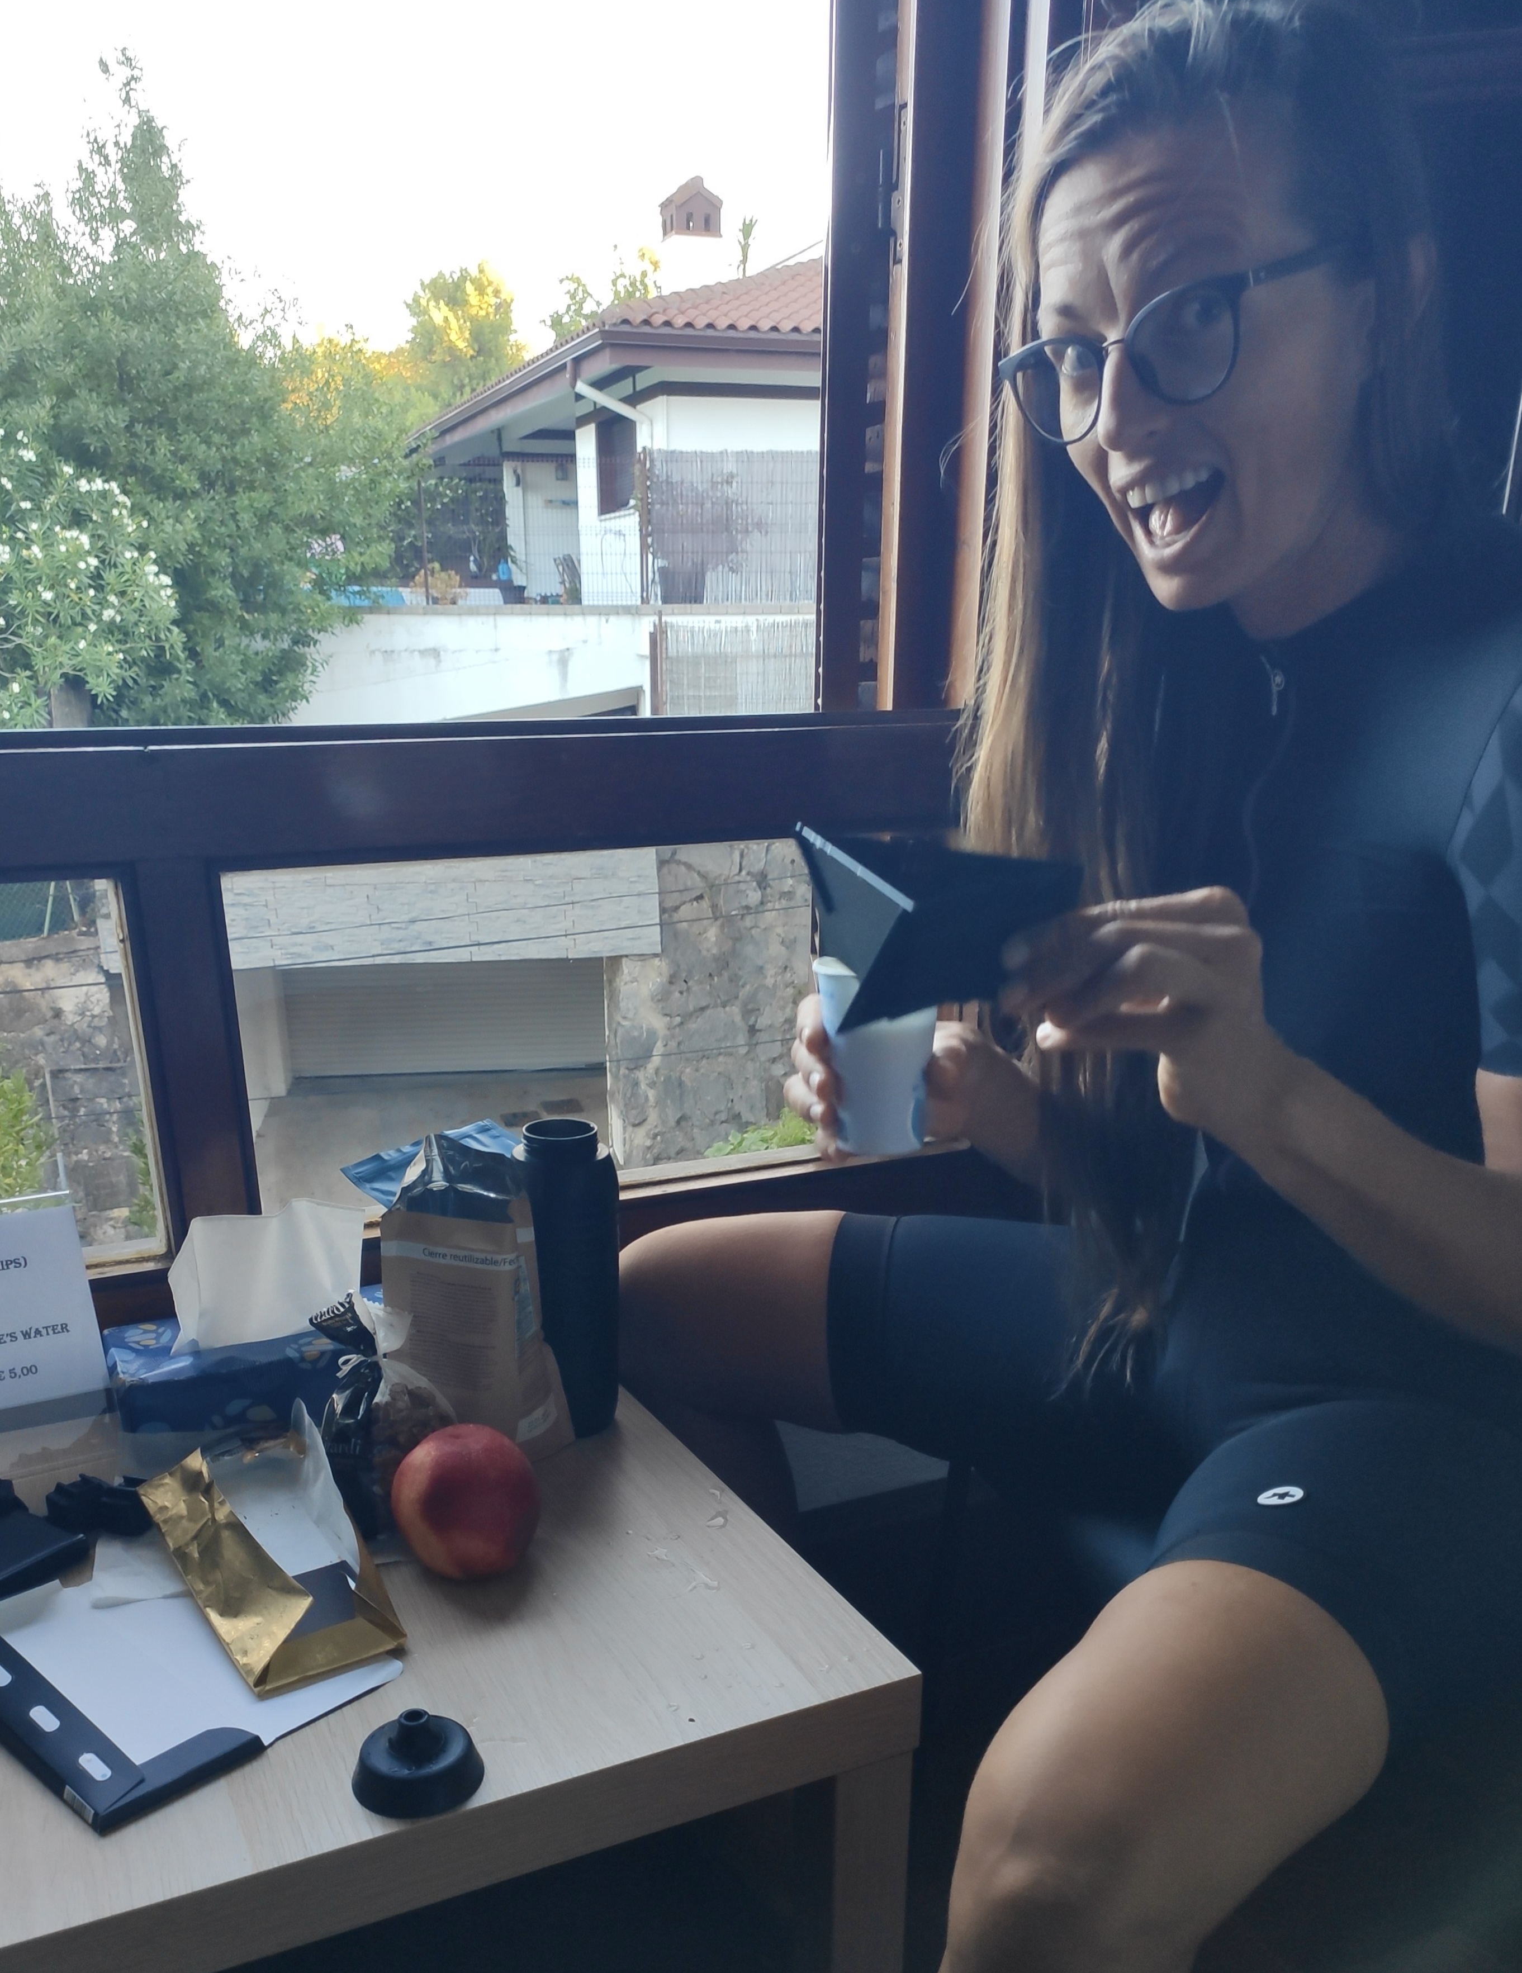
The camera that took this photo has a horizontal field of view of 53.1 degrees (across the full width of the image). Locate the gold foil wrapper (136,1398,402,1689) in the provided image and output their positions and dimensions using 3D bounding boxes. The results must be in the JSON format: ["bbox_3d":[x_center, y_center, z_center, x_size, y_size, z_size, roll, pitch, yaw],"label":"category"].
[{"bbox_3d":[-0.290,0.325,0.889,0.105,0.058,0.195,-7,15,-31],"label":"gold foil wrapper"}]

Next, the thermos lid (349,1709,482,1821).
[{"bbox_3d":[-0.173,0.375,0.755,0.066,0.033,0.066,0,13,0],"label":"thermos lid"}]

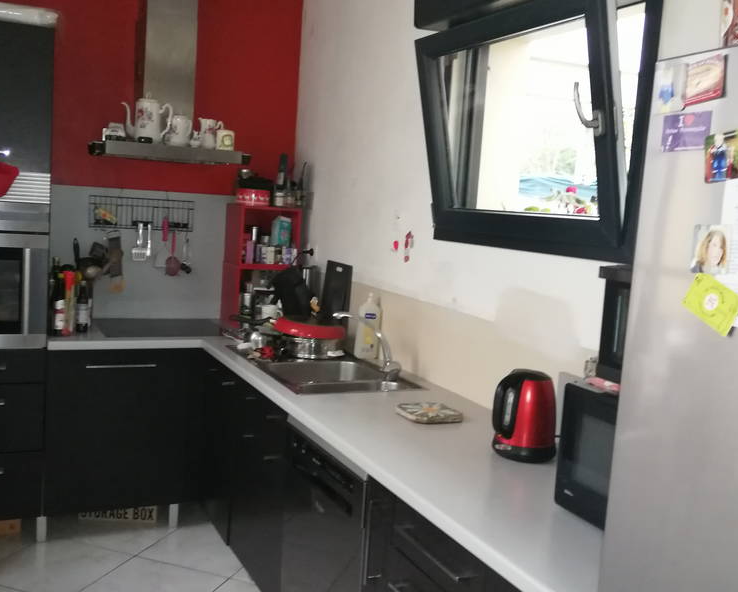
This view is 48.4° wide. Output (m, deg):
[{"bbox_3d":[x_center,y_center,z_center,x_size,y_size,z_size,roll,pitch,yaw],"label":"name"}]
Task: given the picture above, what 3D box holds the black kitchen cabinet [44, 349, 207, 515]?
[{"bbox_3d":[-1.187,0.532,3.817,0.620,0.700,0.600,1,7,-26],"label":"black kitchen cabinet"}]

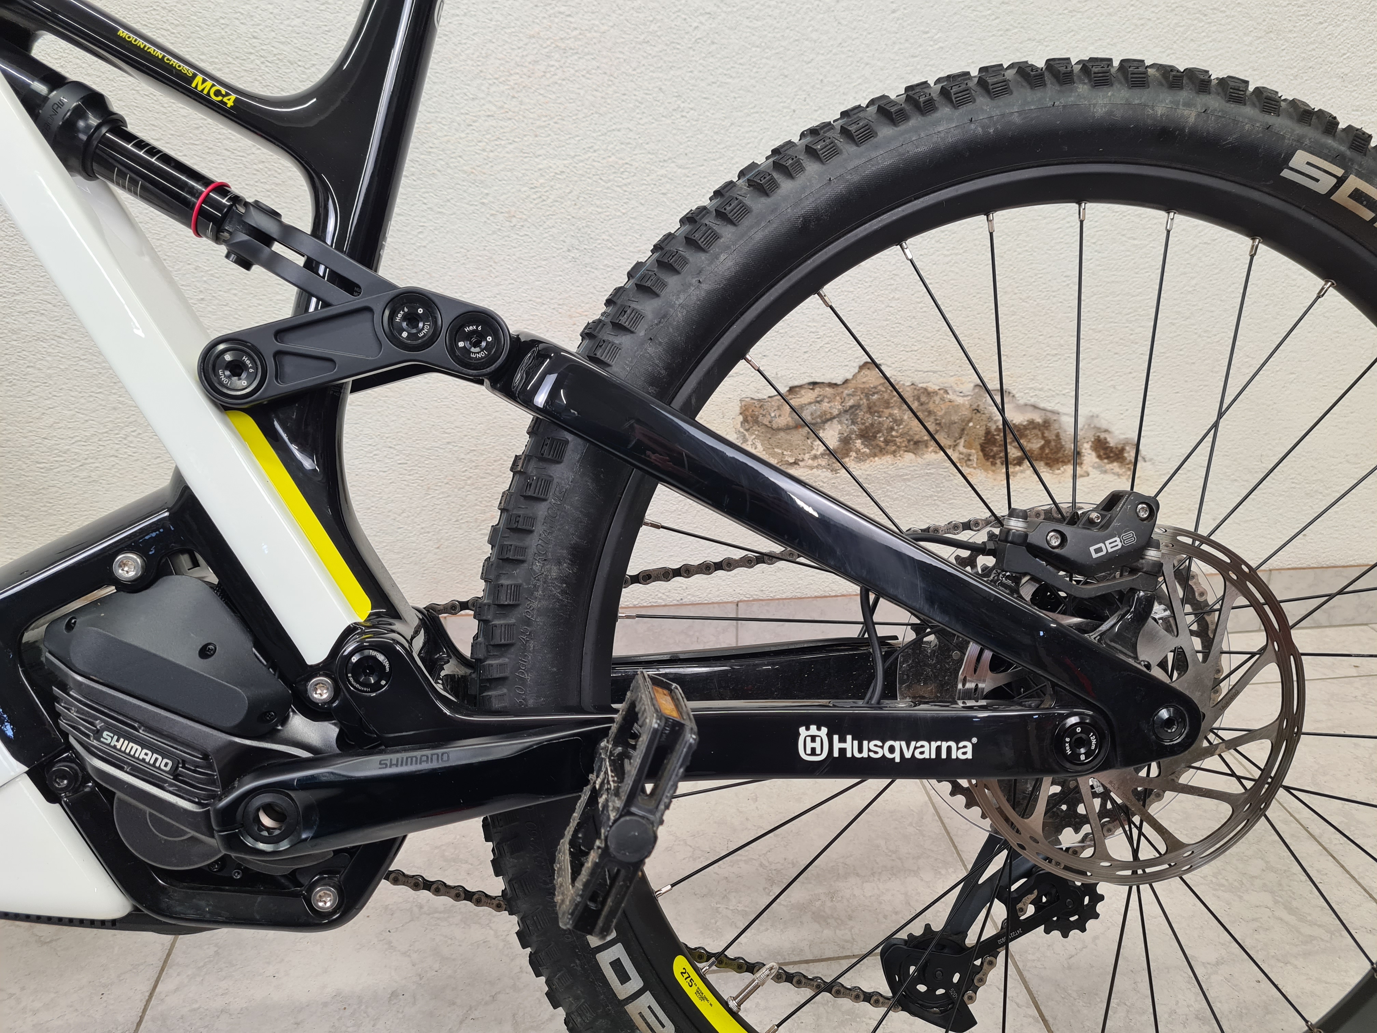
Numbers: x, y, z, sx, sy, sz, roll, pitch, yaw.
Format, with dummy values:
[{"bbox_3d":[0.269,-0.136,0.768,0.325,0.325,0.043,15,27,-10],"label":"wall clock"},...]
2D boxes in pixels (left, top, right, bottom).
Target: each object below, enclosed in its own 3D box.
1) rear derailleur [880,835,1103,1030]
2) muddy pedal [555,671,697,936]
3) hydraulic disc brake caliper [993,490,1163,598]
[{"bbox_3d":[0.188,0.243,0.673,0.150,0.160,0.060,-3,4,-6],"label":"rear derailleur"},{"bbox_3d":[-0.026,0.117,0.437,0.022,0.091,0.091,22,1,-8],"label":"muddy pedal"},{"bbox_3d":[0.200,0.009,0.544,0.088,0.056,0.051,12,3,-7],"label":"hydraulic disc brake caliper"}]

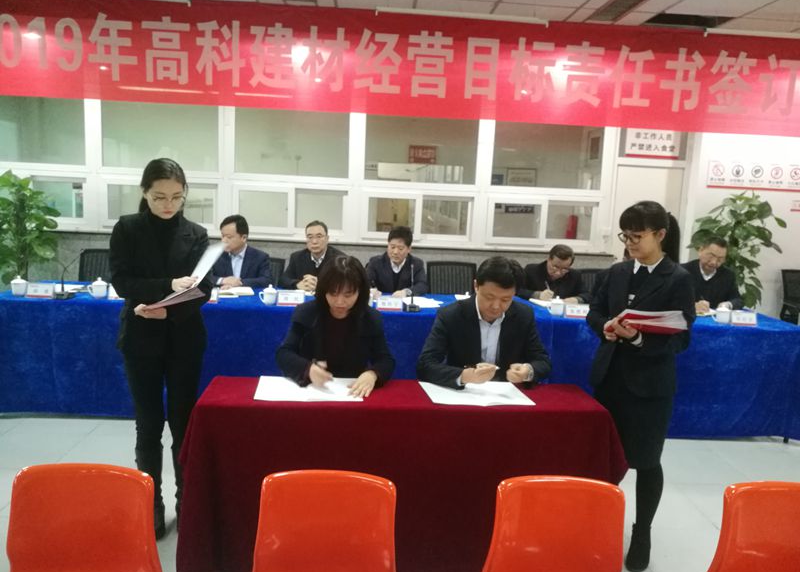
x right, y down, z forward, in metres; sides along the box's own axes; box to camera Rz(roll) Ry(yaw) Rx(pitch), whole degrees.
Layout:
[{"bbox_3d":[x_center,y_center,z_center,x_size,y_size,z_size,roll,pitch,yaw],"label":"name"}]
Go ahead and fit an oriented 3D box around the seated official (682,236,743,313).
[{"bbox_3d":[2.416,0.282,5.050,0.530,1.320,0.730,3,8,2],"label":"seated official"}]

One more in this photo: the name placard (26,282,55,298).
[{"bbox_3d":[-2.431,0.024,4.225,0.200,0.100,0.070,2,9,-5],"label":"name placard"}]

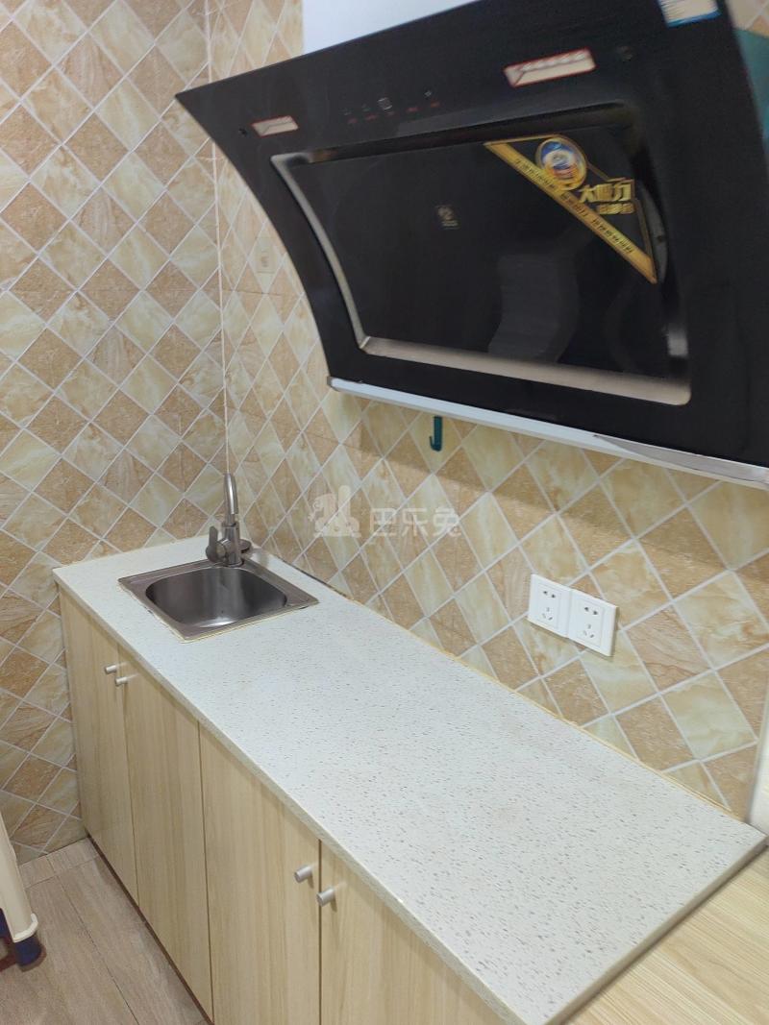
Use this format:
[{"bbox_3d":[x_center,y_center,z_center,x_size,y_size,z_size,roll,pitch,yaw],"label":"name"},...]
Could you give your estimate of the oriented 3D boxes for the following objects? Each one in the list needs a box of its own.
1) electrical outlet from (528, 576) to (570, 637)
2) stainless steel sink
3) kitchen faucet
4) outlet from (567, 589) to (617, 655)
[{"bbox_3d":[0.278,0.153,1.337,0.010,0.086,0.086,-13,23,-37],"label":"electrical outlet"},{"bbox_3d":[-0.393,0.247,1.875,0.323,0.146,0.374,-13,23,-37],"label":"stainless steel sink"},{"bbox_3d":[-0.382,0.024,1.928,0.099,0.253,0.168,-4,19,-15],"label":"kitchen faucet"},{"bbox_3d":[0.331,0.175,1.274,0.010,0.086,0.086,-13,23,-37],"label":"outlet"}]

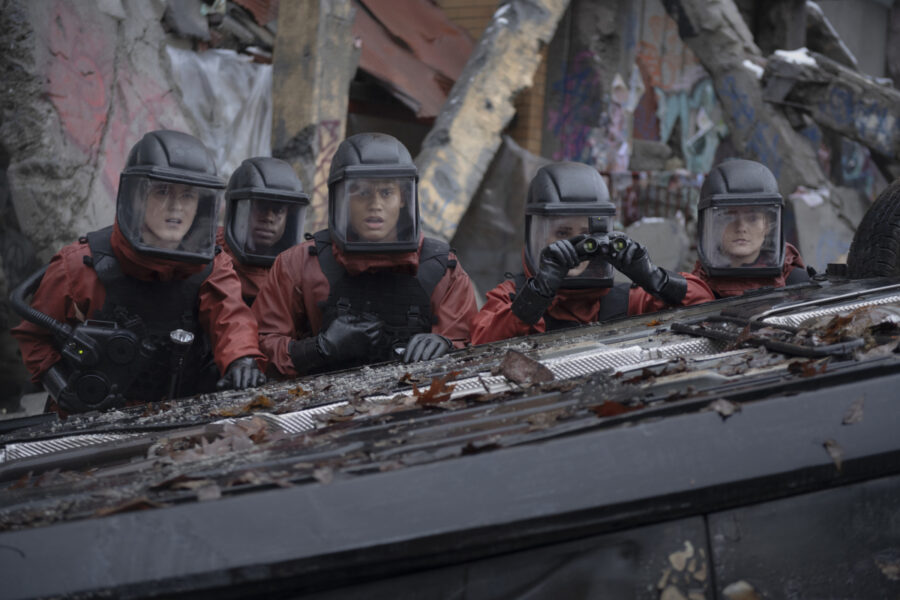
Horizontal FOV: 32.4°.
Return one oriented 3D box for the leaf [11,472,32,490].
[{"bbox_3d":[-0.724,0.307,2.620,0.045,0.025,0.040,-9,5,-13],"label":"leaf"}]

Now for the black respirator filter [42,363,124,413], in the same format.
[{"bbox_3d":[-0.828,0.196,3.500,0.190,0.085,0.100,27,20,26],"label":"black respirator filter"}]

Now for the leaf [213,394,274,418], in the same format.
[{"bbox_3d":[-0.424,0.218,3.200,0.120,0.028,0.075,-9,5,-13],"label":"leaf"}]

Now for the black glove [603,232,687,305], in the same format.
[{"bbox_3d":[0.498,-0.080,3.950,0.250,0.115,0.120,35,-3,-9],"label":"black glove"}]

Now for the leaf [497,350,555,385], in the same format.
[{"bbox_3d":[0.164,0.145,3.330,0.120,0.065,0.055,-1,3,-12],"label":"leaf"}]

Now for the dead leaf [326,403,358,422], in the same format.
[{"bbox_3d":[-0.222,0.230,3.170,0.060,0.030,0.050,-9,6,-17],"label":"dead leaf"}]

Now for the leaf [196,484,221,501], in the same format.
[{"bbox_3d":[-0.408,0.325,2.620,0.042,0.024,0.034,-9,6,-17],"label":"leaf"}]

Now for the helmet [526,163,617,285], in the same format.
[{"bbox_3d":[0.318,-0.202,4.150,0.240,0.310,0.290,-1,4,-15],"label":"helmet"}]

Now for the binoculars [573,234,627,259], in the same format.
[{"bbox_3d":[0.385,-0.139,3.960,0.125,0.062,0.135,-1,4,-12],"label":"binoculars"}]

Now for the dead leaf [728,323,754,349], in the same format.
[{"bbox_3d":[0.592,0.072,3.150,0.060,0.045,0.050,-9,5,-13],"label":"dead leaf"}]

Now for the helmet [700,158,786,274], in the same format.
[{"bbox_3d":[0.818,-0.234,4.380,0.240,0.310,0.290,1,3,-3],"label":"helmet"}]

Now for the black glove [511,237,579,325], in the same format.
[{"bbox_3d":[0.247,-0.050,3.970,0.120,0.250,0.120,28,9,-5],"label":"black glove"}]

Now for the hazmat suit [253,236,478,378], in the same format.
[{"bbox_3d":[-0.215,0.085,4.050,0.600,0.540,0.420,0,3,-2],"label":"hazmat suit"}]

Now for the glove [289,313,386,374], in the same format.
[{"bbox_3d":[-0.281,0.107,3.880,0.245,0.125,0.110,14,12,11],"label":"glove"}]

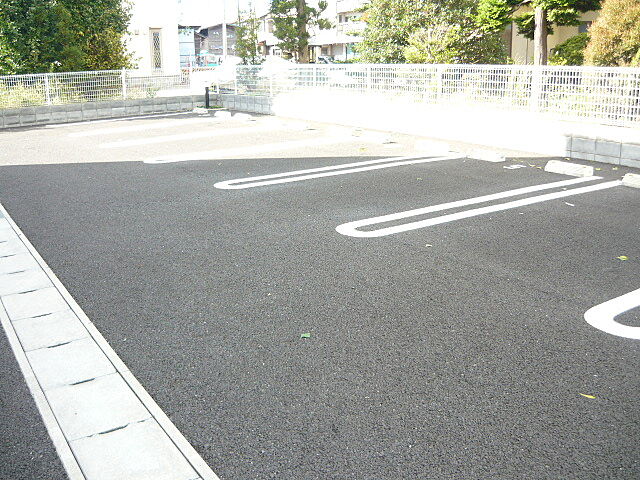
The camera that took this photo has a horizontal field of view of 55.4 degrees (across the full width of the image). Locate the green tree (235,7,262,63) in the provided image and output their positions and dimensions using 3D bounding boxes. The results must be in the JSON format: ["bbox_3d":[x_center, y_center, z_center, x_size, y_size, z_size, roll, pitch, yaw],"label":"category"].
[{"bbox_3d":[-2.658,-7.257,23.000,1.100,3.200,1.050,-2,17,-6],"label":"green tree"}]

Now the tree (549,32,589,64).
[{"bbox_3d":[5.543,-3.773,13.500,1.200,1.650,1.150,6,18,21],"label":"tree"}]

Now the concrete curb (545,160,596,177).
[{"bbox_3d":[3.278,-0.933,8.026,0.170,0.120,0.600,-12,20,-33],"label":"concrete curb"}]

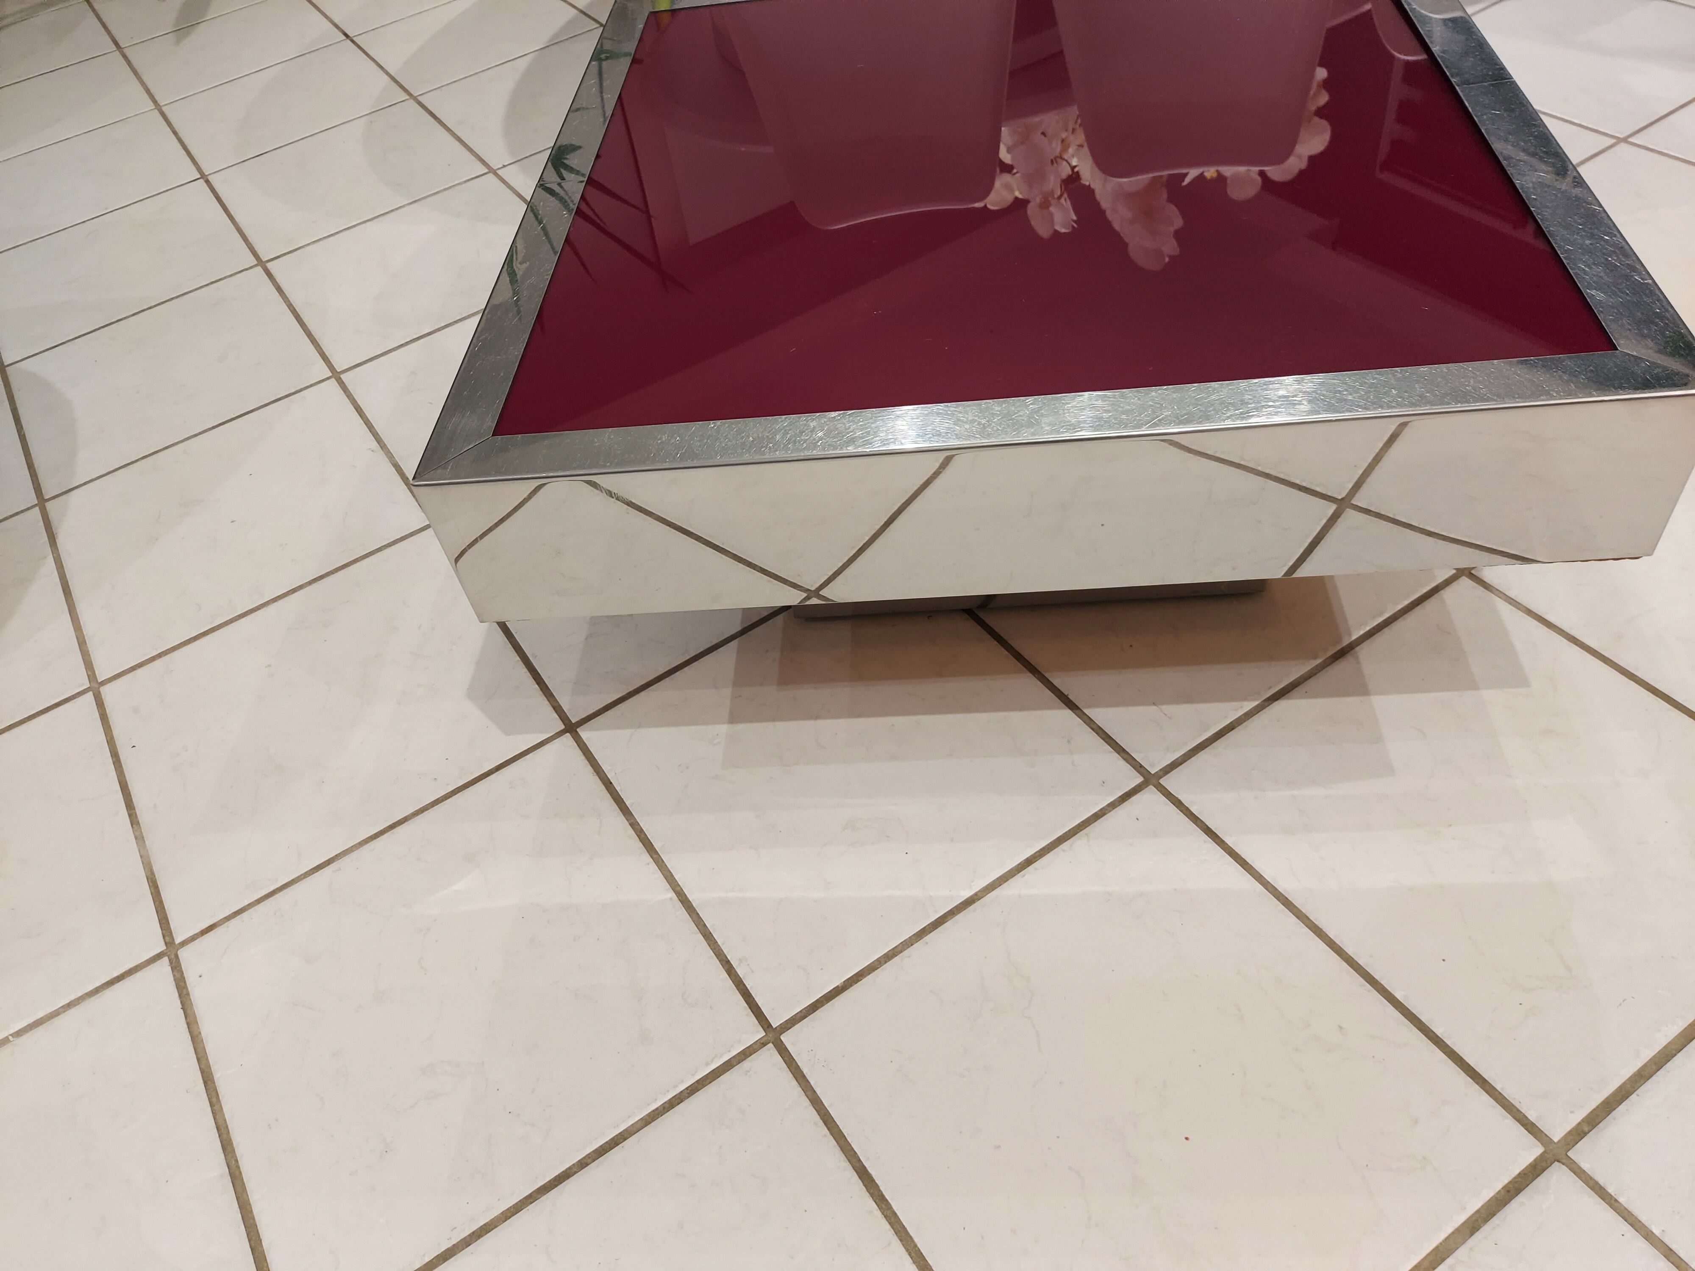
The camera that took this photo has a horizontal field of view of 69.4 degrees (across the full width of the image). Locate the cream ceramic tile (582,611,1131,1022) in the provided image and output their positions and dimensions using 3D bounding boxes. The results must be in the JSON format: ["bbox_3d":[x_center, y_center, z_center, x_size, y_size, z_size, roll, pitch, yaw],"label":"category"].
[{"bbox_3d":[0.000,0.112,1.141,0.387,0.010,0.387,-30,50,-17],"label":"cream ceramic tile"}]

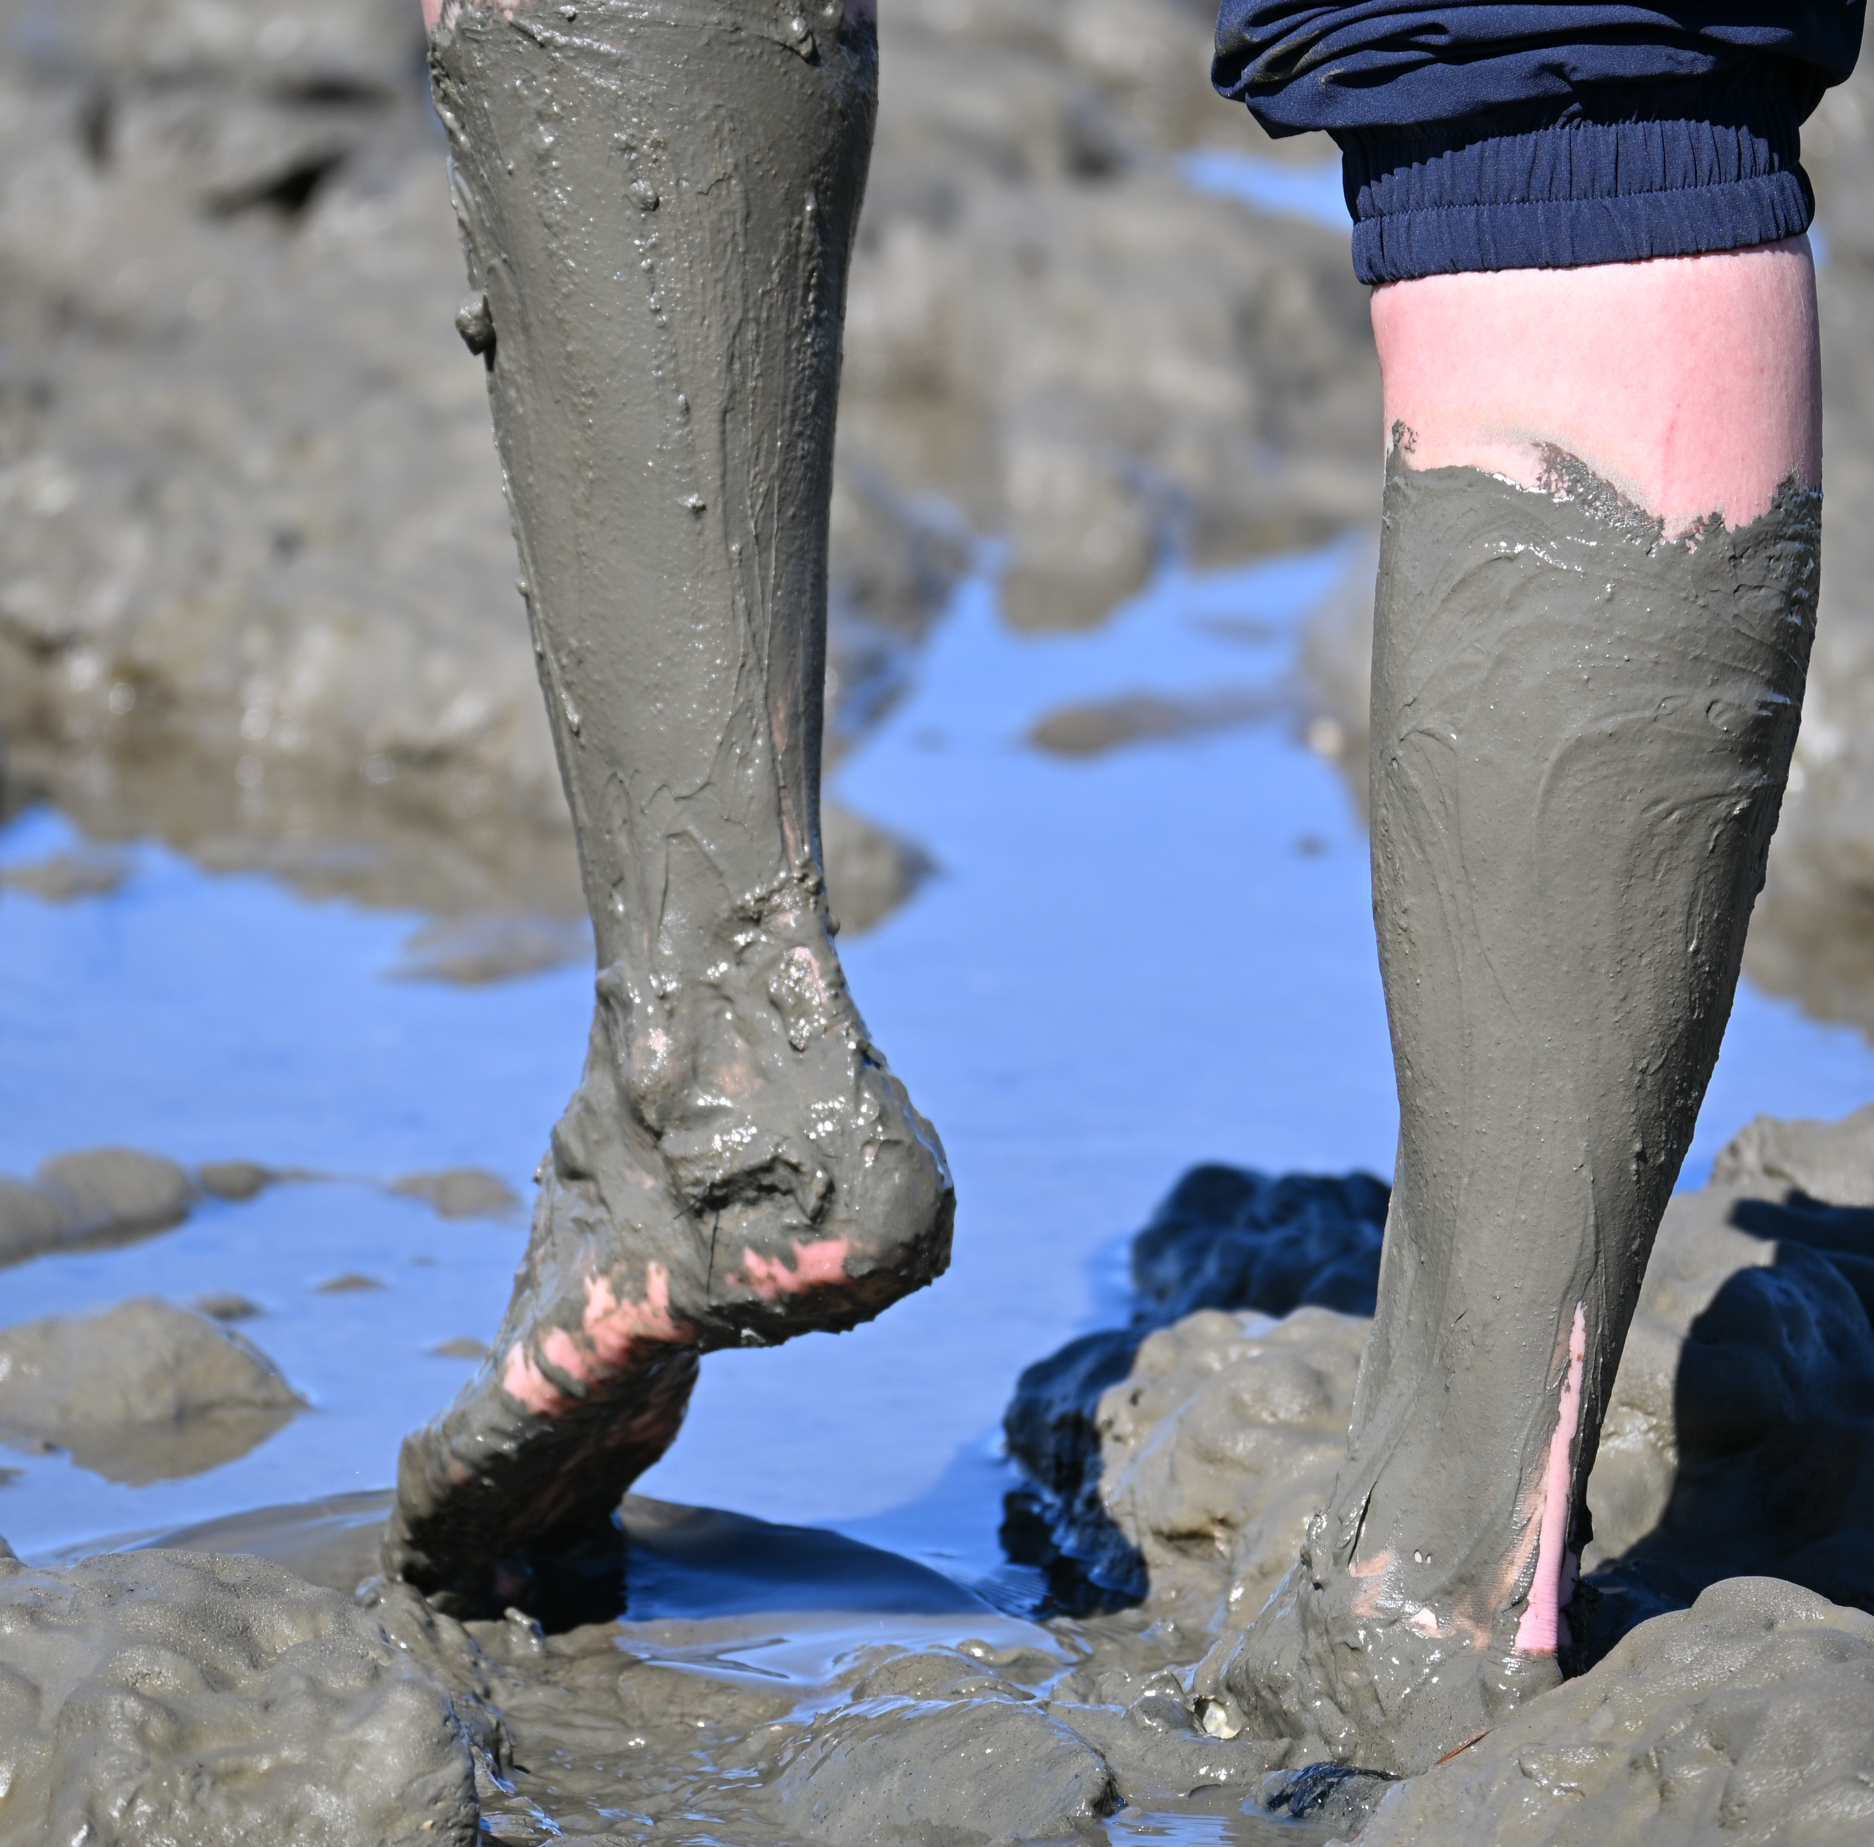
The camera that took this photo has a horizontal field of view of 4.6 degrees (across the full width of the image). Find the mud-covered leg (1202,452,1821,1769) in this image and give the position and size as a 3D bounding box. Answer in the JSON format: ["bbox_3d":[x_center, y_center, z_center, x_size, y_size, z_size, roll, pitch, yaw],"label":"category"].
[{"bbox_3d":[0.153,0.058,6.420,0.205,0.375,0.140,13,13,41],"label":"mud-covered leg"}]

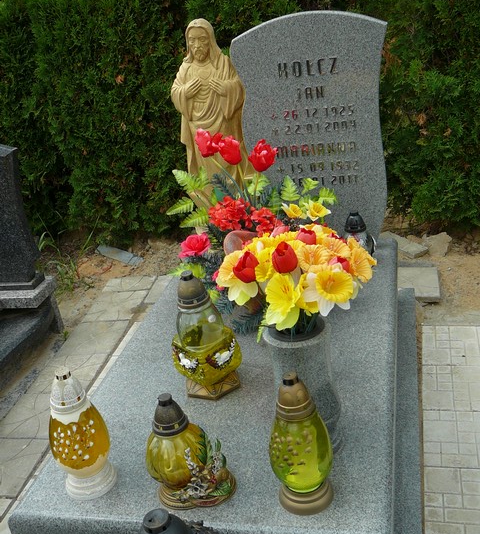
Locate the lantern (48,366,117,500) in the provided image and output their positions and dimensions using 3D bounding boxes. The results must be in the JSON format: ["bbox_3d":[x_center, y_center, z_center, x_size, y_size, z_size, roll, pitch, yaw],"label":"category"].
[{"bbox_3d":[-0.373,0.372,1.464,0.127,0.325,0.127,-2,26,15],"label":"lantern"}]

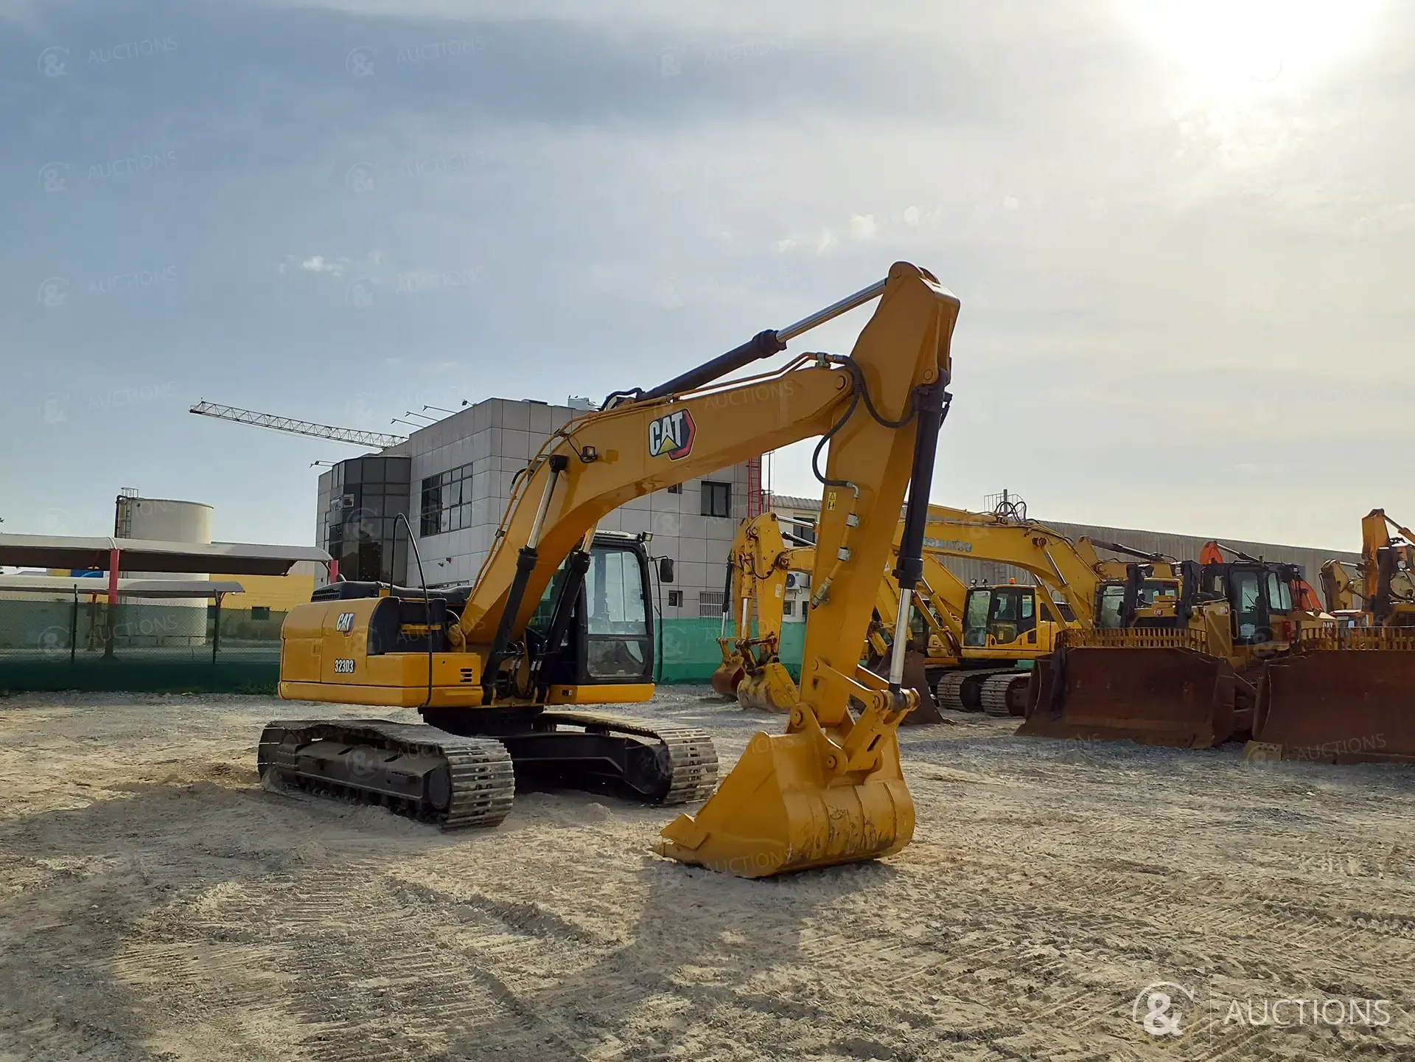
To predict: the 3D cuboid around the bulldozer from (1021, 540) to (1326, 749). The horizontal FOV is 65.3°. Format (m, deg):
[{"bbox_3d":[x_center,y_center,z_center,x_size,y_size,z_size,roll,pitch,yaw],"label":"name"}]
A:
[{"bbox_3d":[9.863,2.267,21.975,6.000,3.500,3.940,5,-7,-34],"label":"bulldozer"}]

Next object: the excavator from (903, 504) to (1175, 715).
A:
[{"bbox_3d":[8.477,1.998,25.438,10.600,4.700,3.200,4,-7,-30],"label":"excavator"}]

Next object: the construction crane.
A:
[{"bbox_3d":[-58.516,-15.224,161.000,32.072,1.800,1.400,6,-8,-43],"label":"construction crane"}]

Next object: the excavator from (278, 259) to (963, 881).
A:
[{"bbox_3d":[-1.306,0.584,10.868,2.980,4.350,8.950,6,-8,-42],"label":"excavator"}]

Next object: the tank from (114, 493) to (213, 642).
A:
[{"bbox_3d":[-47.752,3.449,97.000,8.500,13.000,8.500,1,-6,0],"label":"tank"}]

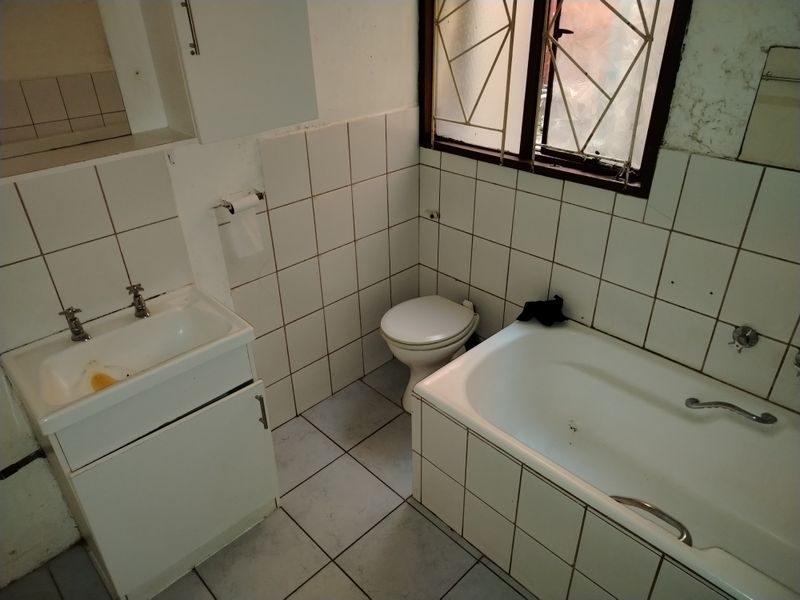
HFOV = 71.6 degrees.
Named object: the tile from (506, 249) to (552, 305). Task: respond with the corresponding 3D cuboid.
[{"bbox_3d":[0.541,-0.074,2.314,0.010,0.249,0.201,-27,38,-37],"label":"tile"}]

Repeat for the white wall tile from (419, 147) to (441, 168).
[{"bbox_3d":[0.137,-0.635,2.482,0.010,0.076,0.124,-27,38,-37],"label":"white wall tile"}]

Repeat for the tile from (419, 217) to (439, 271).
[{"bbox_3d":[0.142,-0.273,2.676,0.010,0.248,0.122,-27,38,-37],"label":"tile"}]

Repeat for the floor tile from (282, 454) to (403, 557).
[{"bbox_3d":[-0.227,0.775,2.131,0.350,0.010,0.350,-27,38,-37],"label":"floor tile"}]

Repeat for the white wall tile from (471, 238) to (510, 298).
[{"bbox_3d":[0.398,-0.146,2.444,0.010,0.248,0.201,-27,38,-37],"label":"white wall tile"}]

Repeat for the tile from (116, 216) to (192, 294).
[{"bbox_3d":[-0.795,-0.130,1.815,0.197,0.245,0.010,-27,38,-37],"label":"tile"}]

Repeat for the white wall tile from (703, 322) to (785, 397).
[{"bbox_3d":[1.113,0.192,1.803,0.010,0.215,0.202,-27,38,-37],"label":"white wall tile"}]

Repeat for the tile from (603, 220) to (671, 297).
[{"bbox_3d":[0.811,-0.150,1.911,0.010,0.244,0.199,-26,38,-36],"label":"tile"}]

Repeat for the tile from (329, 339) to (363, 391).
[{"bbox_3d":[-0.257,0.320,2.674,0.199,0.238,0.010,-27,38,-37],"label":"tile"}]

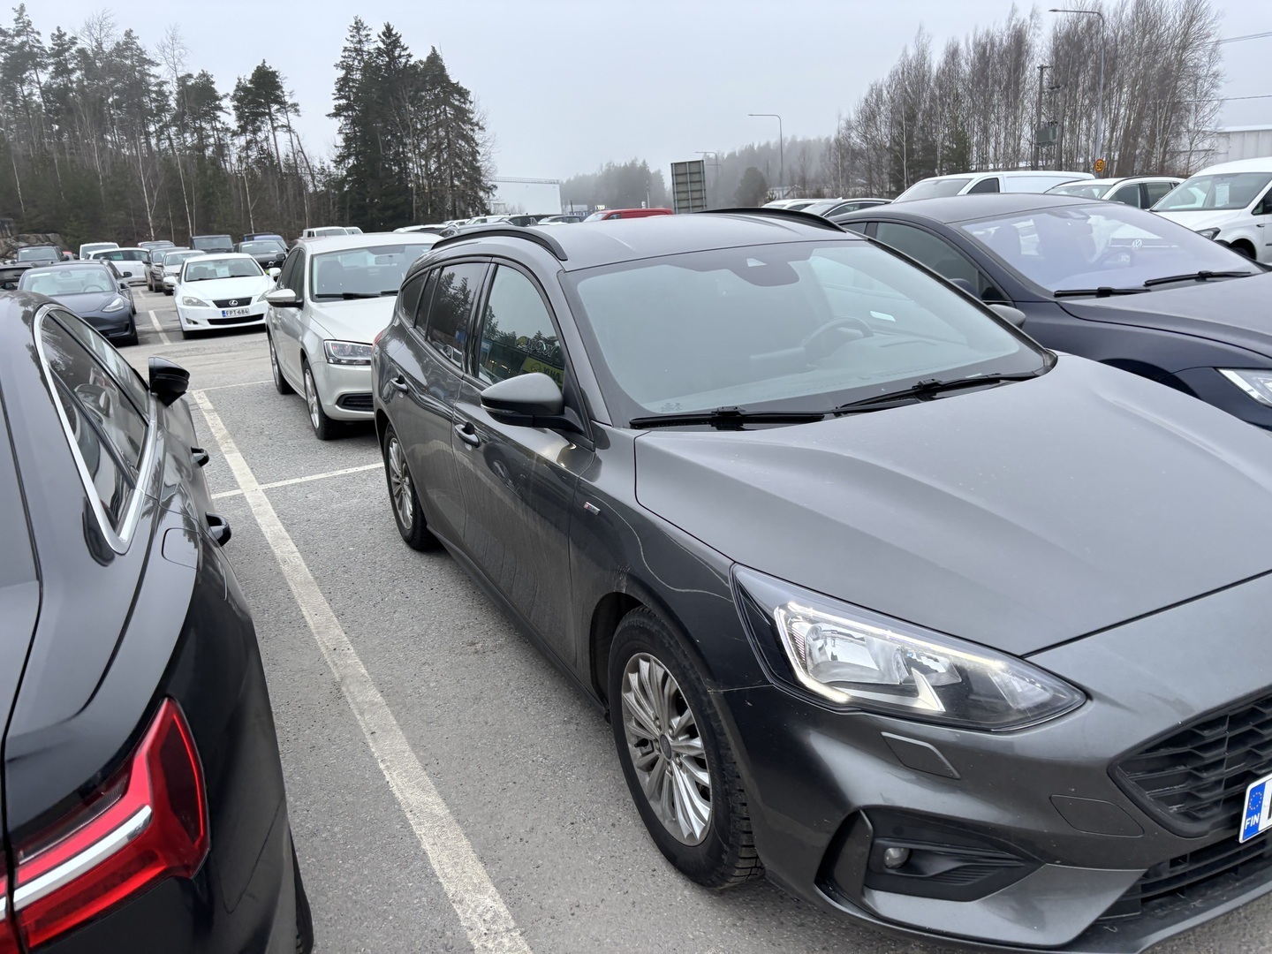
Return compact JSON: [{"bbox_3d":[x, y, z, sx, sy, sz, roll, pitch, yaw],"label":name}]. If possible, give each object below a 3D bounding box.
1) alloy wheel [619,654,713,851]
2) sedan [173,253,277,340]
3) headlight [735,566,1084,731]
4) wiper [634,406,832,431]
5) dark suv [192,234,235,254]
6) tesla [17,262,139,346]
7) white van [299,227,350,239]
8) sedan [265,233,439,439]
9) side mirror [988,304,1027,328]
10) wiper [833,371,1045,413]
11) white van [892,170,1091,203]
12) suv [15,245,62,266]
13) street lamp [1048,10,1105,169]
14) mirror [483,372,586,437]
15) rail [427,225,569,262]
[{"bbox_3d":[0.139,0.595,2.187,0.170,0.437,0.437,-11,17,-24],"label":"alloy wheel"},{"bbox_3d":[-7.775,-3.510,18.007,1.850,1.430,4.580,-12,17,-25],"label":"sedan"},{"bbox_3d":[0.455,0.296,1.671,0.410,0.245,0.490,-11,17,-24],"label":"headlight"},{"bbox_3d":[0.241,-0.143,2.397,0.550,0.060,0.080,-3,15,-7],"label":"wiper"},{"bbox_3d":[-16.702,-8.634,37.993,1.850,1.820,4.500,-11,16,-24],"label":"dark suv"},{"bbox_3d":[-10.033,-3.102,17.002,1.890,1.443,4.694,-12,17,-25],"label":"tesla"},{"bbox_3d":[-15.122,-11.213,47.127,1.900,1.960,4.900,-11,16,-24],"label":"white van"},{"bbox_3d":[-2.343,-1.453,8.732,1.840,1.475,4.644,-12,17,-24],"label":"sedan"},{"bbox_3d":[1.293,-0.513,3.247,0.232,0.152,0.208,-11,17,-24],"label":"side mirror"},{"bbox_3d":[0.864,-0.244,2.660,0.700,0.070,0.080,-10,16,-21],"label":"wiper"},{"bbox_3d":[7.690,-5.760,21.250,5.100,1.920,1.920,-11,16,-24],"label":"white van"},{"bbox_3d":[-24.197,-8.480,39.078,1.880,1.790,4.700,-11,16,-24],"label":"suv"},{"bbox_3d":[21.755,-17.817,47.127,2.750,9.600,0.300,-7,14,-14],"label":"street lamp"},{"bbox_3d":[-0.281,-0.199,2.544,0.232,0.152,0.208,-11,17,-24],"label":"mirror"},{"bbox_3d":[-0.619,-0.926,3.787,0.085,0.130,1.830,-11,17,-24],"label":"rail"}]

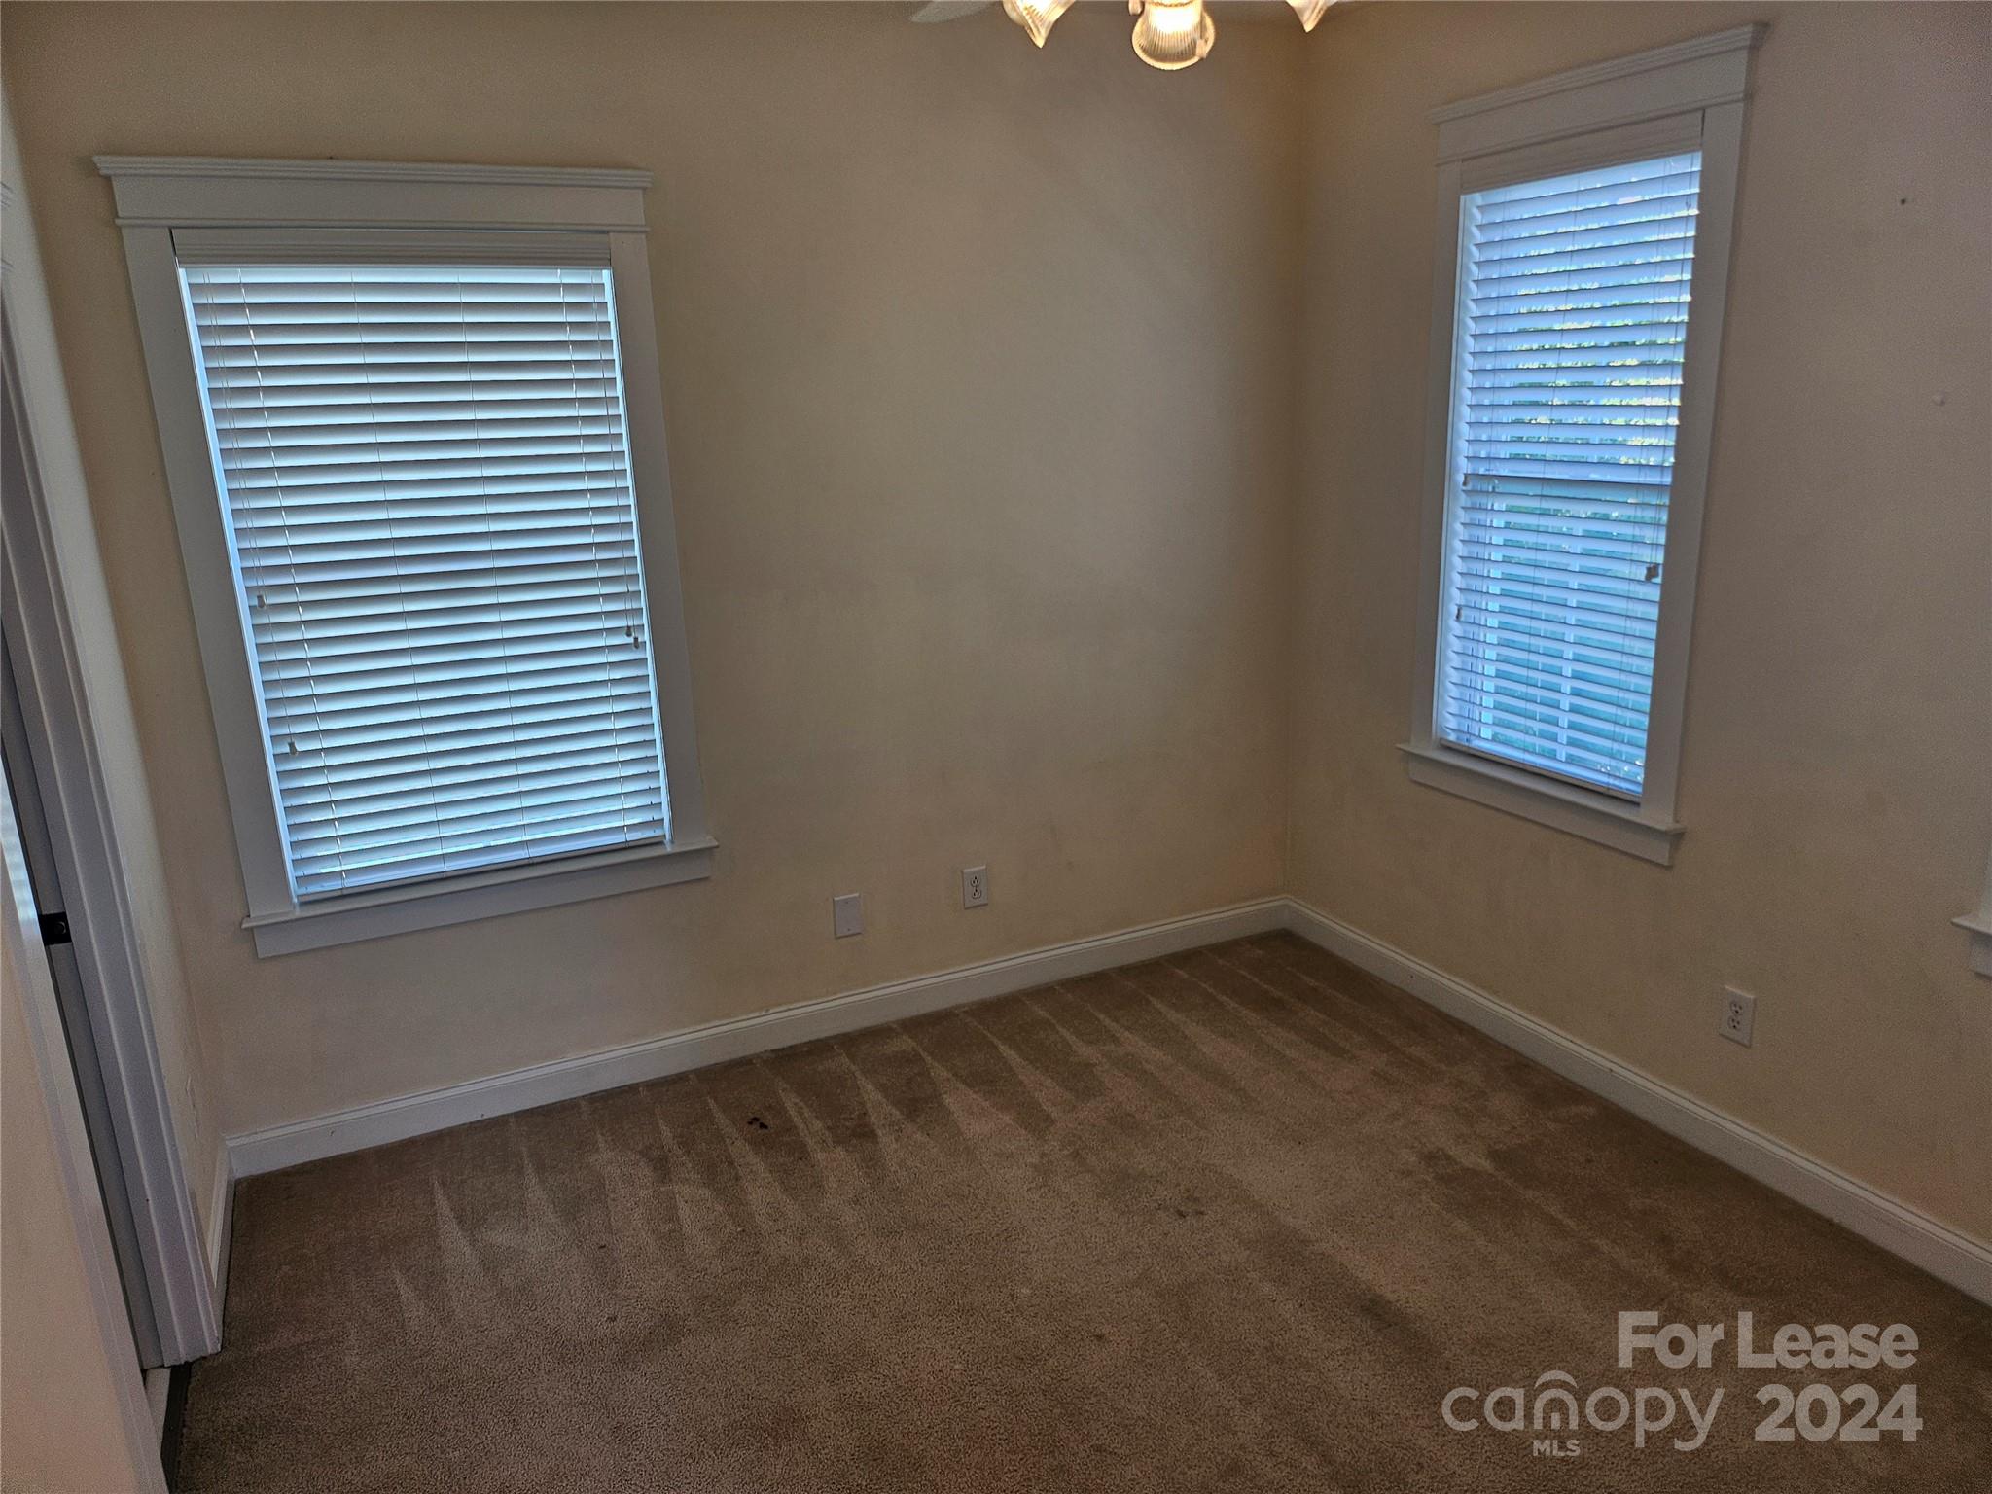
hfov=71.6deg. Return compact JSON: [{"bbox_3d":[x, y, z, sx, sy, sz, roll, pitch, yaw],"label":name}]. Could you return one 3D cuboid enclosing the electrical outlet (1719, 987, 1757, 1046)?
[{"bbox_3d":[1.680,0.612,3.135,0.010,0.123,0.079,-9,16,-24],"label":"electrical outlet"}]

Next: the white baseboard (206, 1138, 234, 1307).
[{"bbox_3d":[-1.735,1.071,3.096,0.017,0.113,0.610,-9,16,-24],"label":"white baseboard"}]

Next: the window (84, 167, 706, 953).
[{"bbox_3d":[-1.296,-0.428,3.287,1.120,1.765,0.090,-9,16,-24],"label":"window"}]

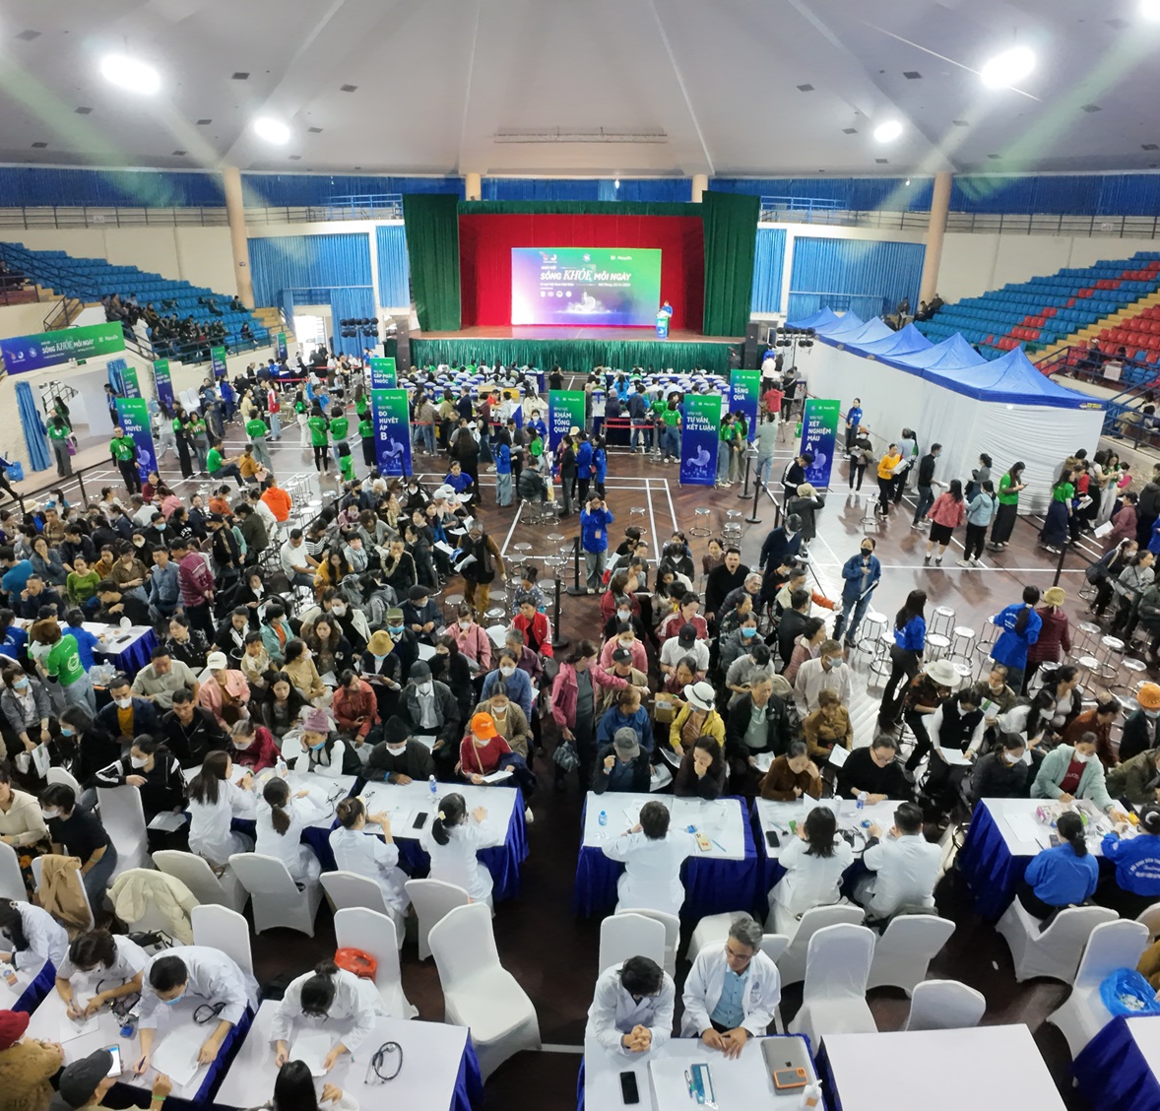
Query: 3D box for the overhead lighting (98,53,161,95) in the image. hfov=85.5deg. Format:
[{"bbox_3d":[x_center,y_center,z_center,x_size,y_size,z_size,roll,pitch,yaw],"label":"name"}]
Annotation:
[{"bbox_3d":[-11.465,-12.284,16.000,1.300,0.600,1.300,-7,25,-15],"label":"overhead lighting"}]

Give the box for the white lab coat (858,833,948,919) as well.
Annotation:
[{"bbox_3d":[2.300,2.206,4.588,0.540,0.640,0.420,-2,25,-4],"label":"white lab coat"}]

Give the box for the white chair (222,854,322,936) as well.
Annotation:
[{"bbox_3d":[-2.250,2.430,4.855,0.460,0.950,0.560,2,25,4],"label":"white chair"}]

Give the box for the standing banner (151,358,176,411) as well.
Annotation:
[{"bbox_3d":[-13.850,-5.549,21.099,0.220,2.000,0.780,14,28,28],"label":"standing banner"}]

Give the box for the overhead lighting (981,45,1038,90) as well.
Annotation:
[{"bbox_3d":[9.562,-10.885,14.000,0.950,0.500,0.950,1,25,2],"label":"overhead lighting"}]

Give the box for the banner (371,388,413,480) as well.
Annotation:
[{"bbox_3d":[-4.190,-2.700,13.950,0.800,1.970,0.200,0,24,0],"label":"banner"}]

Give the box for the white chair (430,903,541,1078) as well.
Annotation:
[{"bbox_3d":[-0.583,2.733,3.918,0.430,0.930,0.540,-12,26,-30],"label":"white chair"}]

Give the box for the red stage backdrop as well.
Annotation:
[{"bbox_3d":[0.050,-14.818,33.359,13.200,5.800,2.000,1,25,2],"label":"red stage backdrop"}]

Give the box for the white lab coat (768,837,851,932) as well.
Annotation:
[{"bbox_3d":[1.599,2.259,4.381,0.500,0.720,0.500,-1,22,-4],"label":"white lab coat"}]

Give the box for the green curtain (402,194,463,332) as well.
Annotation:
[{"bbox_3d":[-6.126,-12.116,26.000,2.400,5.000,0.500,1,25,2],"label":"green curtain"}]

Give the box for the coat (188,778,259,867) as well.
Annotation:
[{"bbox_3d":[-2.820,2.139,4.899,0.500,0.720,0.480,6,25,14],"label":"coat"}]

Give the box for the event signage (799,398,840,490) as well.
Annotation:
[{"bbox_3d":[5.570,-2.576,14.574,0.800,2.000,0.250,7,25,15],"label":"event signage"}]

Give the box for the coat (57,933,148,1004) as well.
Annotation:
[{"bbox_3d":[-2.850,2.518,3.937,0.520,0.630,0.460,2,25,5],"label":"coat"}]

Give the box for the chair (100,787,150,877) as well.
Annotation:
[{"bbox_3d":[-3.470,2.246,4.766,0.440,0.900,0.500,1,25,3],"label":"chair"}]

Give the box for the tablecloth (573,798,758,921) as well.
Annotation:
[{"bbox_3d":[0.655,2.448,5.120,1.350,0.750,0.630,2,25,5],"label":"tablecloth"}]

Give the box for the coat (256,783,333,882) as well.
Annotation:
[{"bbox_3d":[-2.132,2.043,4.729,0.480,0.700,0.550,6,23,11],"label":"coat"}]

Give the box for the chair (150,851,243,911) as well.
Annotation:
[{"bbox_3d":[-2.680,2.322,4.603,0.440,0.900,0.500,3,25,7],"label":"chair"}]

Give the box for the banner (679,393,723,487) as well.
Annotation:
[{"bbox_3d":[2.610,-2.470,13.550,0.800,1.950,0.200,2,25,5],"label":"banner"}]

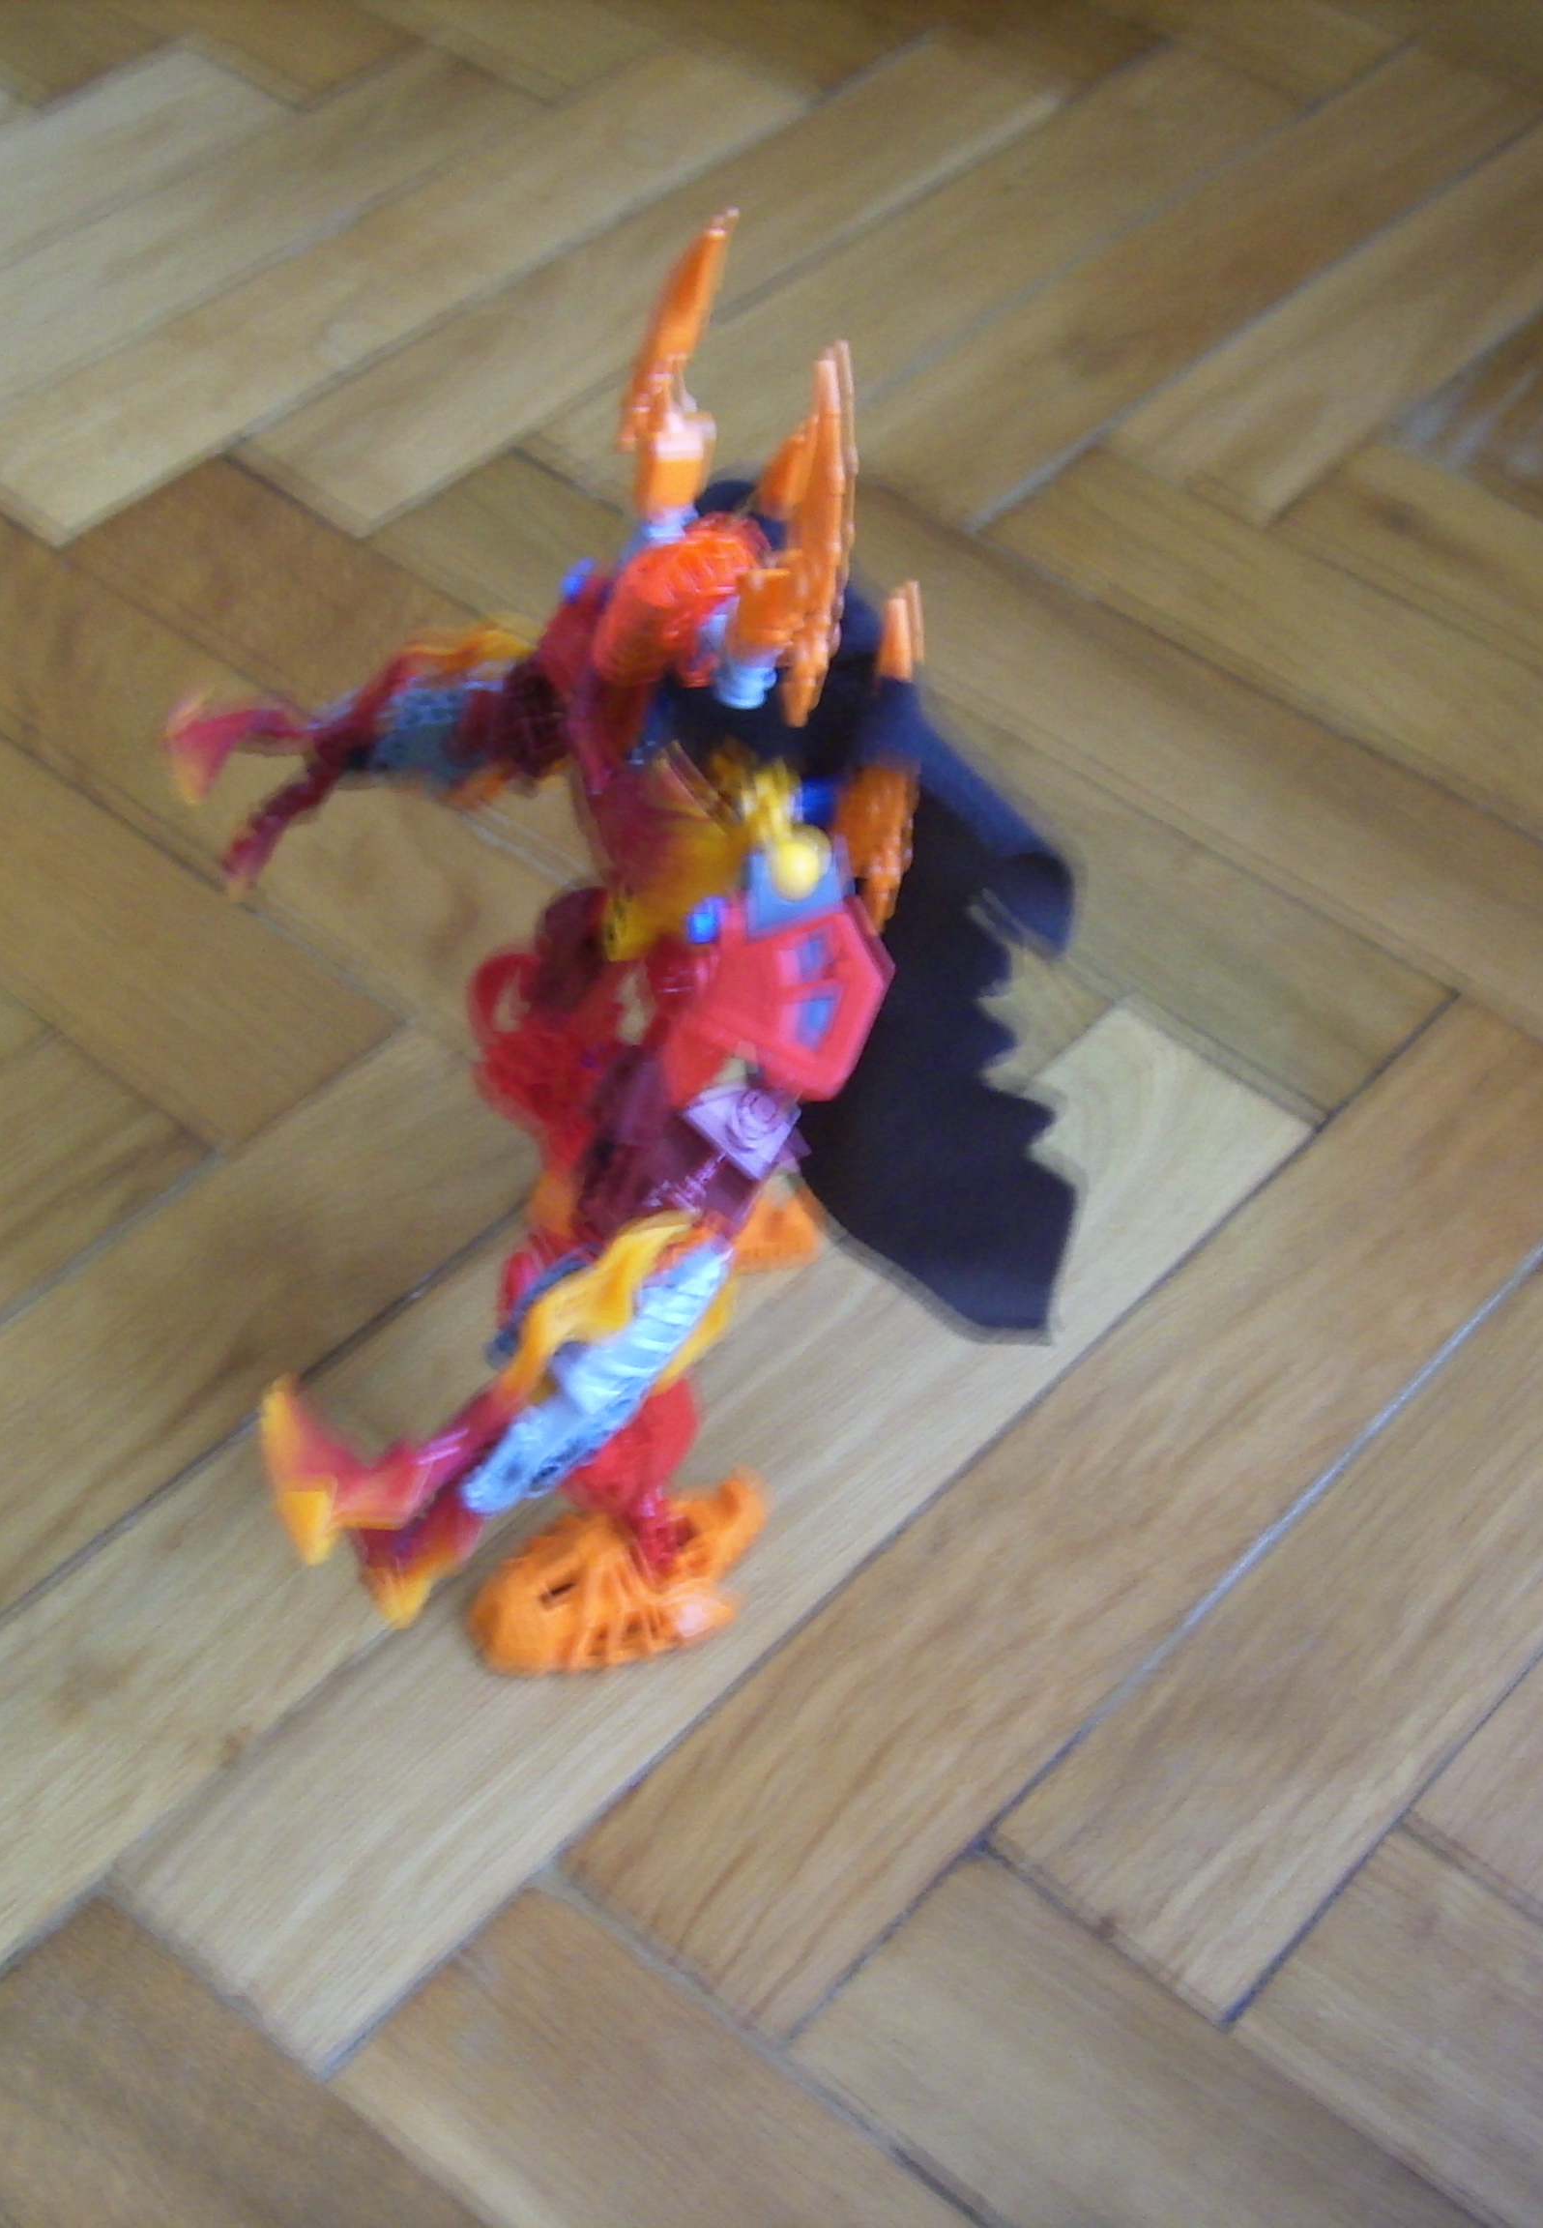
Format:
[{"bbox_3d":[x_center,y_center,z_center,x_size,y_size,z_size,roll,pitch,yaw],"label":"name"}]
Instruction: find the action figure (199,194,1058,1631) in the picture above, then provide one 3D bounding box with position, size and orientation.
[{"bbox_3d":[-0.020,-0.021,0.439,0.138,0.259,0.116,-9,52,-10],"label":"action figure"}]

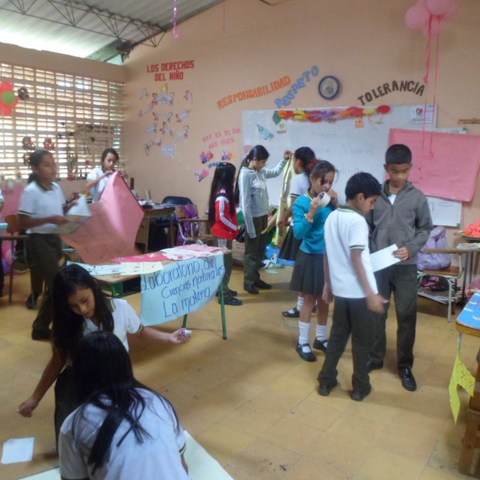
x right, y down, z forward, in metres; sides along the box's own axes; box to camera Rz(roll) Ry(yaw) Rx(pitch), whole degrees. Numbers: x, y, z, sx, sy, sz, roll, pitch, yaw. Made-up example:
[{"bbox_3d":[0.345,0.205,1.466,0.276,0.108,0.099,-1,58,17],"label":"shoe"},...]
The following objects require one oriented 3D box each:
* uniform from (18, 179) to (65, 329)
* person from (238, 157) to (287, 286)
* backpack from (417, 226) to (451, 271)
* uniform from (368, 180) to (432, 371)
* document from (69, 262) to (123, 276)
[{"bbox_3d":[-1.638,0.093,4.011,0.360,1.155,0.420,3,11,11],"label":"uniform"},{"bbox_3d":[0.246,-0.211,4.909,0.480,1.470,0.430,9,13,37],"label":"person"},{"bbox_3d":[1.753,0.062,4.353,0.330,0.380,0.260,4,11,15],"label":"backpack"},{"bbox_3d":[1.021,0.251,3.056,0.450,1.240,0.320,4,11,15],"label":"uniform"},{"bbox_3d":[-0.897,0.183,3.050,0.340,0.012,0.240,-2,11,-11],"label":"document"}]

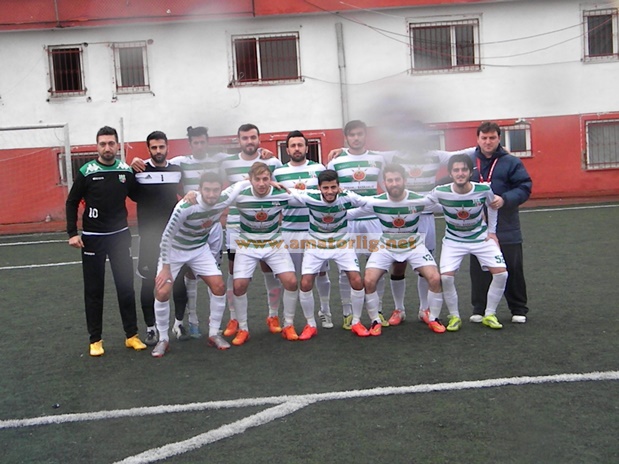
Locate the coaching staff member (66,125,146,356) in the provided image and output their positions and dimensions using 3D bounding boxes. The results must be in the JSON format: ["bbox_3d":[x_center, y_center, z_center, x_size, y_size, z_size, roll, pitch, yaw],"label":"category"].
[{"bbox_3d":[-1.666,0.058,8.130,0.660,1.840,0.370,-4,4,-5],"label":"coaching staff member"}]

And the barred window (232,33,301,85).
[{"bbox_3d":[-1.060,-4.298,24.400,1.660,1.250,0.200,-3,4,-3],"label":"barred window"}]

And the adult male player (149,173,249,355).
[{"bbox_3d":[-0.927,0.229,7.998,0.768,1.399,0.709,-4,5,-13],"label":"adult male player"}]

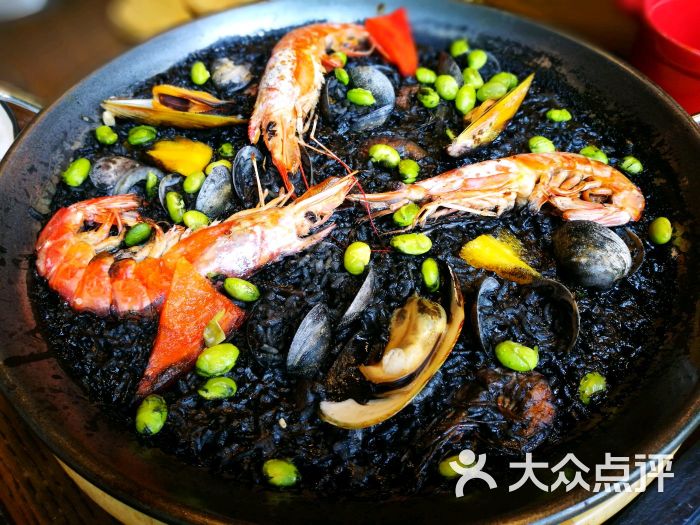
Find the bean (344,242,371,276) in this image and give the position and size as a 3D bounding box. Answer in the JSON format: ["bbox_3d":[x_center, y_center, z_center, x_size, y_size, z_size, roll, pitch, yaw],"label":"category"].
[{"bbox_3d":[0.003,-0.002,0.240,0.011,0.010,0.017,5,52,5],"label":"bean"}]

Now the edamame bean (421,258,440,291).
[{"bbox_3d":[0.032,0.004,0.215,0.009,0.009,0.015,-5,53,-1],"label":"edamame bean"}]

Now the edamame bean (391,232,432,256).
[{"bbox_3d":[0.026,-0.008,0.231,0.017,0.008,0.010,6,51,6],"label":"edamame bean"}]

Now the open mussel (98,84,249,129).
[{"bbox_3d":[-0.107,-0.094,0.332,0.088,0.024,0.028,7,52,7],"label":"open mussel"}]

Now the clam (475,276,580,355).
[{"bbox_3d":[0.066,0.020,0.202,0.039,0.015,0.035,9,54,9],"label":"clam"}]

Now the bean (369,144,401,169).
[{"bbox_3d":[0.018,-0.055,0.282,0.019,0.009,0.011,37,61,26],"label":"bean"}]

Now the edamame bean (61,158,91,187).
[{"bbox_3d":[-0.139,-0.046,0.277,0.011,0.010,0.018,9,52,8],"label":"edamame bean"}]

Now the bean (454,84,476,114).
[{"bbox_3d":[0.058,-0.082,0.274,0.011,0.011,0.018,8,54,8],"label":"bean"}]

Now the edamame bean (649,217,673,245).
[{"bbox_3d":[0.141,-0.015,0.247,0.009,0.009,0.015,14,53,12],"label":"edamame bean"}]

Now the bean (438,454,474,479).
[{"bbox_3d":[0.039,0.075,0.201,0.015,0.009,0.009,-15,52,-10],"label":"bean"}]

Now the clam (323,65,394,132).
[{"bbox_3d":[0.005,-0.089,0.292,0.041,0.021,0.040,-1,51,0],"label":"clam"}]

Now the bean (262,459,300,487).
[{"bbox_3d":[-0.022,0.068,0.176,0.013,0.008,0.009,15,52,13],"label":"bean"}]

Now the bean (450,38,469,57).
[{"bbox_3d":[0.065,-0.127,0.323,0.010,0.008,0.015,27,56,21],"label":"bean"}]

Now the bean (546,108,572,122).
[{"bbox_3d":[0.112,-0.079,0.291,0.014,0.007,0.010,3,51,4],"label":"bean"}]

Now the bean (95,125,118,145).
[{"bbox_3d":[-0.126,-0.066,0.282,0.015,0.008,0.010,32,58,24],"label":"bean"}]

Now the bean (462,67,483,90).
[{"bbox_3d":[0.069,-0.104,0.306,0.010,0.008,0.016,-14,52,-11],"label":"bean"}]

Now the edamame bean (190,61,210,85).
[{"bbox_3d":[-0.091,-0.115,0.331,0.011,0.010,0.020,-10,52,-7],"label":"edamame bean"}]

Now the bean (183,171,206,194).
[{"bbox_3d":[-0.084,-0.043,0.296,0.011,0.010,0.017,23,55,19],"label":"bean"}]

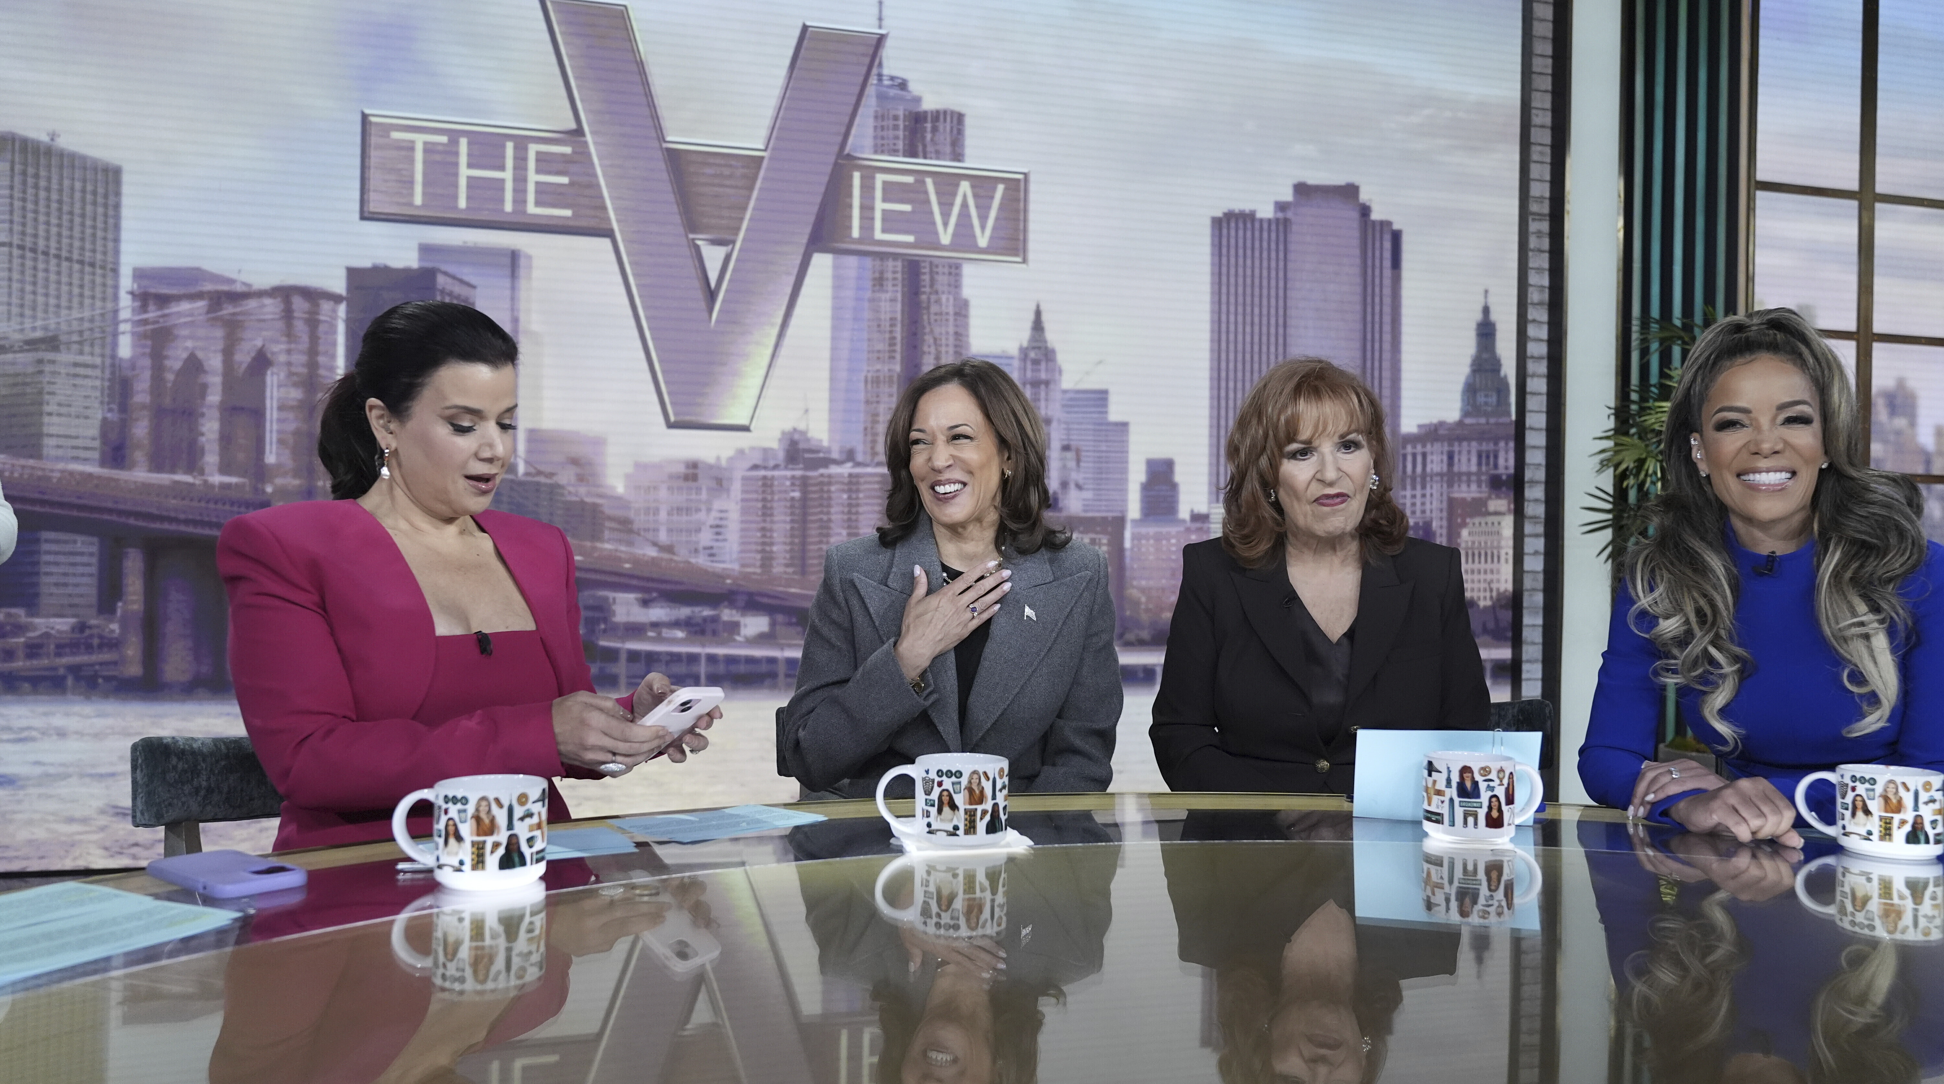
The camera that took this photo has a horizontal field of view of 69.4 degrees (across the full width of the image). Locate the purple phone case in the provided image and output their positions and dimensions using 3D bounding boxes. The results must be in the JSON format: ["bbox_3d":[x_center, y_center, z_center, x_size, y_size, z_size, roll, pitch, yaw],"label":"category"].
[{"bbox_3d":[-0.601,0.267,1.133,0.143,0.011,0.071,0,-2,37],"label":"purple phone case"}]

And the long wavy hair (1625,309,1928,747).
[{"bbox_3d":[0.961,0.002,1.694,0.316,0.510,0.286,0,-2,25],"label":"long wavy hair"}]

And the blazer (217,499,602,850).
[{"bbox_3d":[-0.605,0.192,1.581,0.469,0.469,0.428,2,-2,-45],"label":"blazer"}]

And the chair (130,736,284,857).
[{"bbox_3d":[-0.652,0.642,1.636,0.561,0.836,0.510,-1,-2,43],"label":"chair"}]

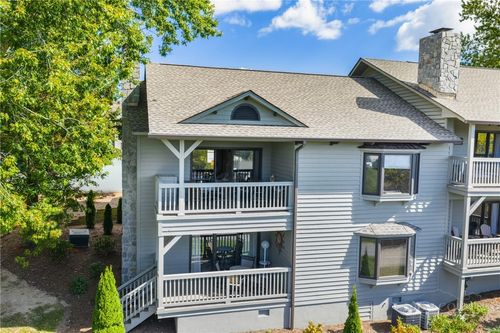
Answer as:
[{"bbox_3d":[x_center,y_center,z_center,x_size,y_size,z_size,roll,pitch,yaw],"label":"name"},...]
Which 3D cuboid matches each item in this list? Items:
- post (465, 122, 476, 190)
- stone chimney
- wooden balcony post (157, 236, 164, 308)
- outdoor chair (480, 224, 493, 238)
[{"bbox_3d":[7.737,-0.330,13.623,0.141,2.241,0.141,0,4,-15],"label":"post"},{"bbox_3d":[7.729,-4.123,15.951,0.882,2.799,1.292,0,4,-15],"label":"stone chimney"},{"bbox_3d":[-2.764,3.312,12.173,0.141,2.317,0.141,0,4,-15],"label":"wooden balcony post"},{"bbox_3d":[10.156,3.021,16.590,0.740,0.950,0.820,2,4,14],"label":"outdoor chair"}]

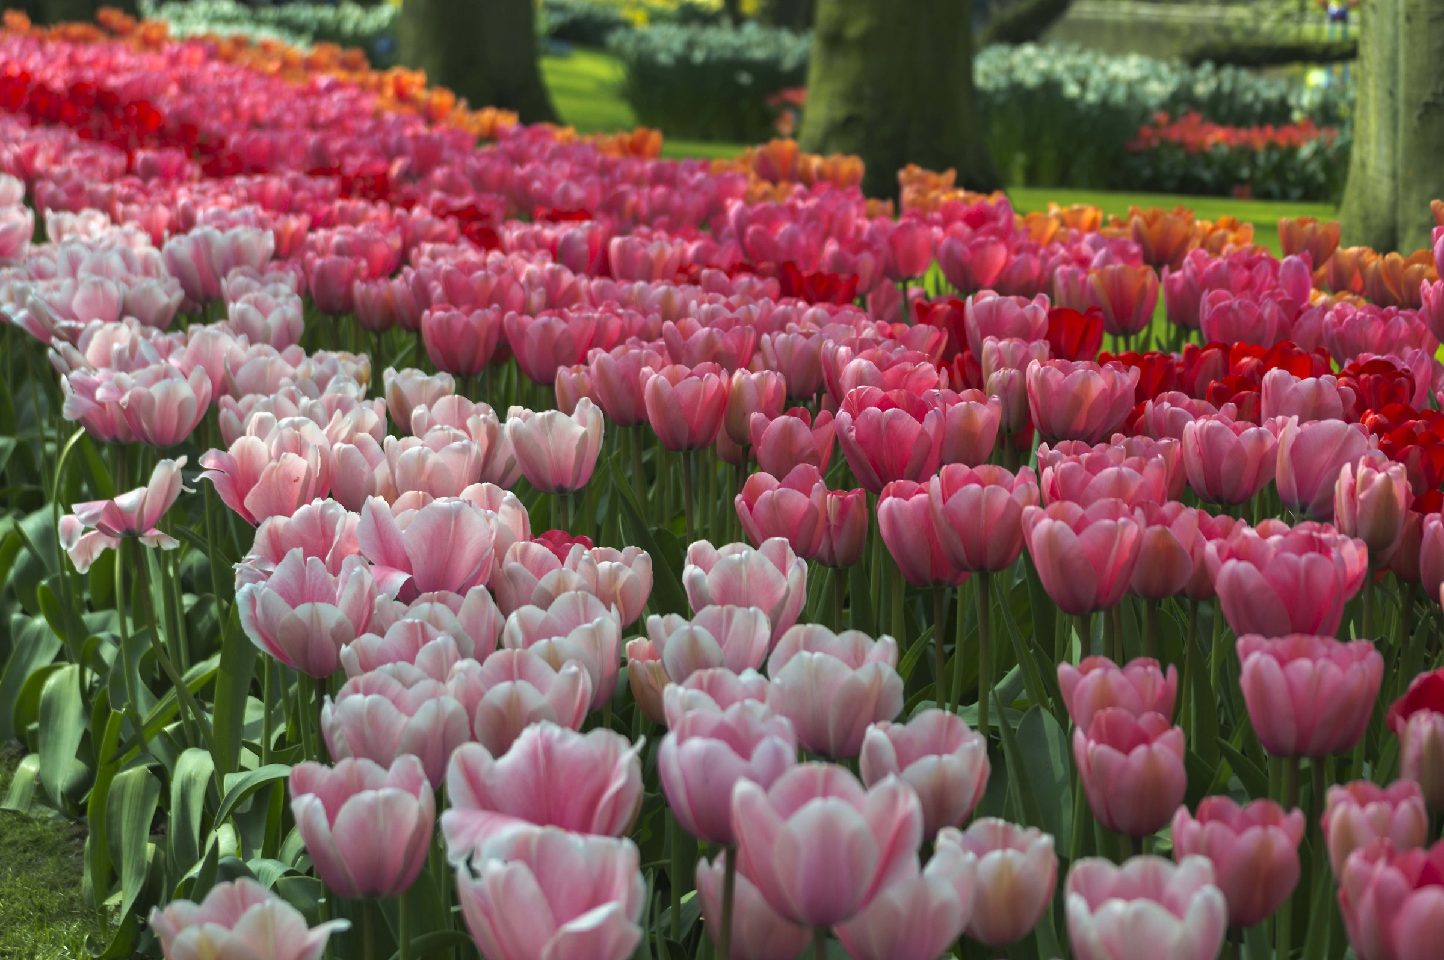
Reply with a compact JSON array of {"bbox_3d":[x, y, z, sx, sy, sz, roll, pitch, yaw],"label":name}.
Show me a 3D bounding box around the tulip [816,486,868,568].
[{"bbox_3d":[0.095,0.037,2.560,0.042,0.064,0.042,0,10,0],"label":"tulip"}]

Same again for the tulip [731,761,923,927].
[{"bbox_3d":[0.051,0.178,1.580,0.092,0.074,0.090,0,11,0],"label":"tulip"}]

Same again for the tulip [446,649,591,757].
[{"bbox_3d":[-0.122,0.141,1.980,0.087,0.069,0.085,0,11,0],"label":"tulip"}]

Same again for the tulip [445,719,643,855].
[{"bbox_3d":[-0.095,0.172,1.750,0.104,0.075,0.098,0,11,0],"label":"tulip"}]

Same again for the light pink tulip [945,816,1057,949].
[{"bbox_3d":[0.159,0.230,1.860,0.065,0.069,0.065,0,11,0],"label":"light pink tulip"}]

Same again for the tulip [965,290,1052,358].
[{"bbox_3d":[0.263,-0.139,3.030,0.079,0.067,0.077,0,10,0],"label":"tulip"}]

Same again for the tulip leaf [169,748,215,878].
[{"bbox_3d":[-0.411,0.259,2.550,0.037,0.105,0.045,3,11,14],"label":"tulip leaf"}]

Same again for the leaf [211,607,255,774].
[{"bbox_3d":[-0.329,0.145,2.220,0.030,0.125,0.020,6,11,-1],"label":"leaf"}]

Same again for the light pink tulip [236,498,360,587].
[{"bbox_3d":[-0.269,0.045,2.100,0.078,0.066,0.075,0,11,0],"label":"light pink tulip"}]

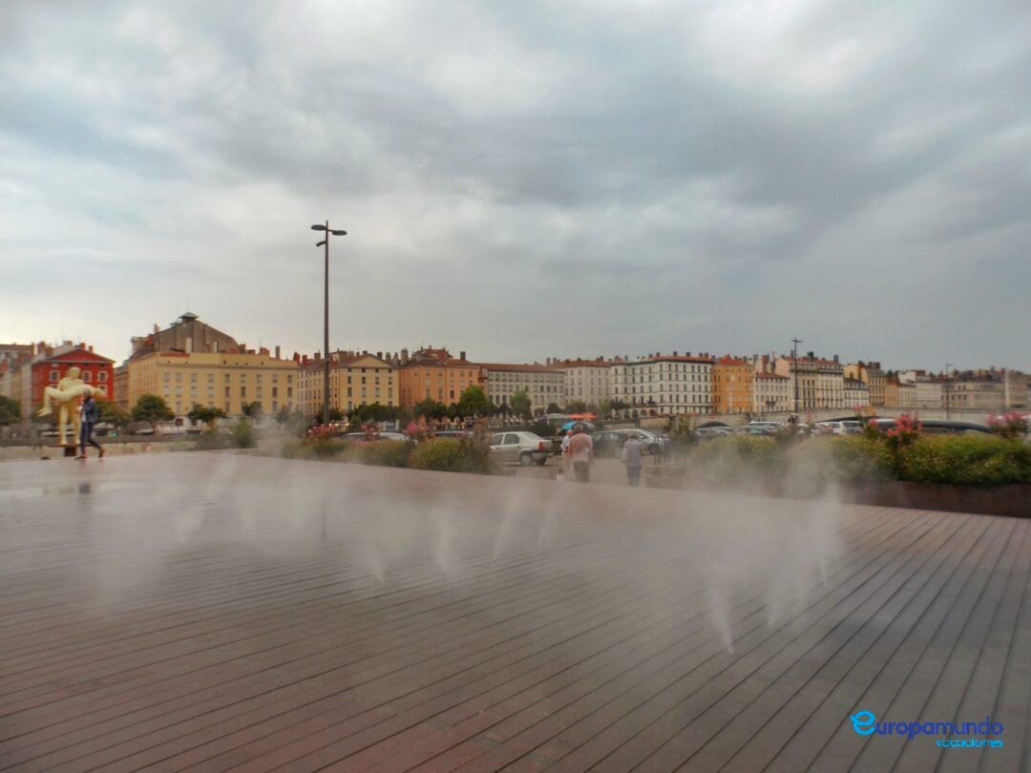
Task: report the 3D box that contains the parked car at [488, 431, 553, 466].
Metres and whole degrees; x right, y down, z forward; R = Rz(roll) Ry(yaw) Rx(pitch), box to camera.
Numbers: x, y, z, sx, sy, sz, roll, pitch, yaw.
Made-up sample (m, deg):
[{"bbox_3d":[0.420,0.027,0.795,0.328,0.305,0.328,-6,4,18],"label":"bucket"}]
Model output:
[{"bbox_3d":[-0.300,2.950,37.200,4.250,1.530,1.740,-2,-2,32],"label":"parked car"}]

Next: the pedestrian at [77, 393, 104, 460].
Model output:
[{"bbox_3d":[-11.436,1.059,20.776,0.680,1.770,0.520,1,-2,-21],"label":"pedestrian"}]

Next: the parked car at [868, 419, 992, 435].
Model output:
[{"bbox_3d":[13.100,1.750,23.500,4.400,1.520,1.800,-2,-2,32],"label":"parked car"}]

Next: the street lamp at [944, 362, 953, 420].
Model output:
[{"bbox_3d":[75.472,1.104,134.856,1.400,10.700,0.350,0,-2,18],"label":"street lamp"}]

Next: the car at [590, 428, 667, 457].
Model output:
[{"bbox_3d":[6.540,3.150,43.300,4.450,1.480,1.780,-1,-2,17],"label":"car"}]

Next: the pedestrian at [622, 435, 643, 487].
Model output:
[{"bbox_3d":[3.030,2.029,19.878,0.540,1.630,0.380,0,-2,6],"label":"pedestrian"}]

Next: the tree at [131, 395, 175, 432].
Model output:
[{"bbox_3d":[-85.612,5.978,183.000,8.400,8.900,8.400,1,-2,-30],"label":"tree"}]

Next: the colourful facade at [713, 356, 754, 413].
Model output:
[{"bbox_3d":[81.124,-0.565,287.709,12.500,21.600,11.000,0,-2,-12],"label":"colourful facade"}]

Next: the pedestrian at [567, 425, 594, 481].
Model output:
[{"bbox_3d":[1.638,1.812,19.376,0.580,1.750,0.380,0,-2,3],"label":"pedestrian"}]

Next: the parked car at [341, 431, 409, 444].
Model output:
[{"bbox_3d":[-6.368,2.887,35.980,4.200,1.470,1.750,-1,-2,33],"label":"parked car"}]

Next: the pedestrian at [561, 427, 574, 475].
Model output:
[{"bbox_3d":[1.795,2.276,25.977,0.380,1.700,0.520,1,-2,-44],"label":"pedestrian"}]

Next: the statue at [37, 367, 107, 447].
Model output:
[{"bbox_3d":[-13.628,0.631,23.800,1.920,2.450,0.850,1,-2,-31],"label":"statue"}]

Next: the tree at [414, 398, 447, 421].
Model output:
[{"bbox_3d":[-23.942,7.223,217.000,8.300,7.000,8.000,1,-2,-30],"label":"tree"}]

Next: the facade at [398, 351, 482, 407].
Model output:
[{"bbox_3d":[-24.300,0.500,248.000,22.000,22.000,15.000,1,-2,-30],"label":"facade"}]

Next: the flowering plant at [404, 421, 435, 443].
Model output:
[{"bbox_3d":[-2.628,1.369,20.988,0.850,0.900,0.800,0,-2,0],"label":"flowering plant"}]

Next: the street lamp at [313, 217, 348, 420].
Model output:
[{"bbox_3d":[-8.500,-1.791,35.000,0.650,11.000,1.600,-2,-2,36],"label":"street lamp"}]

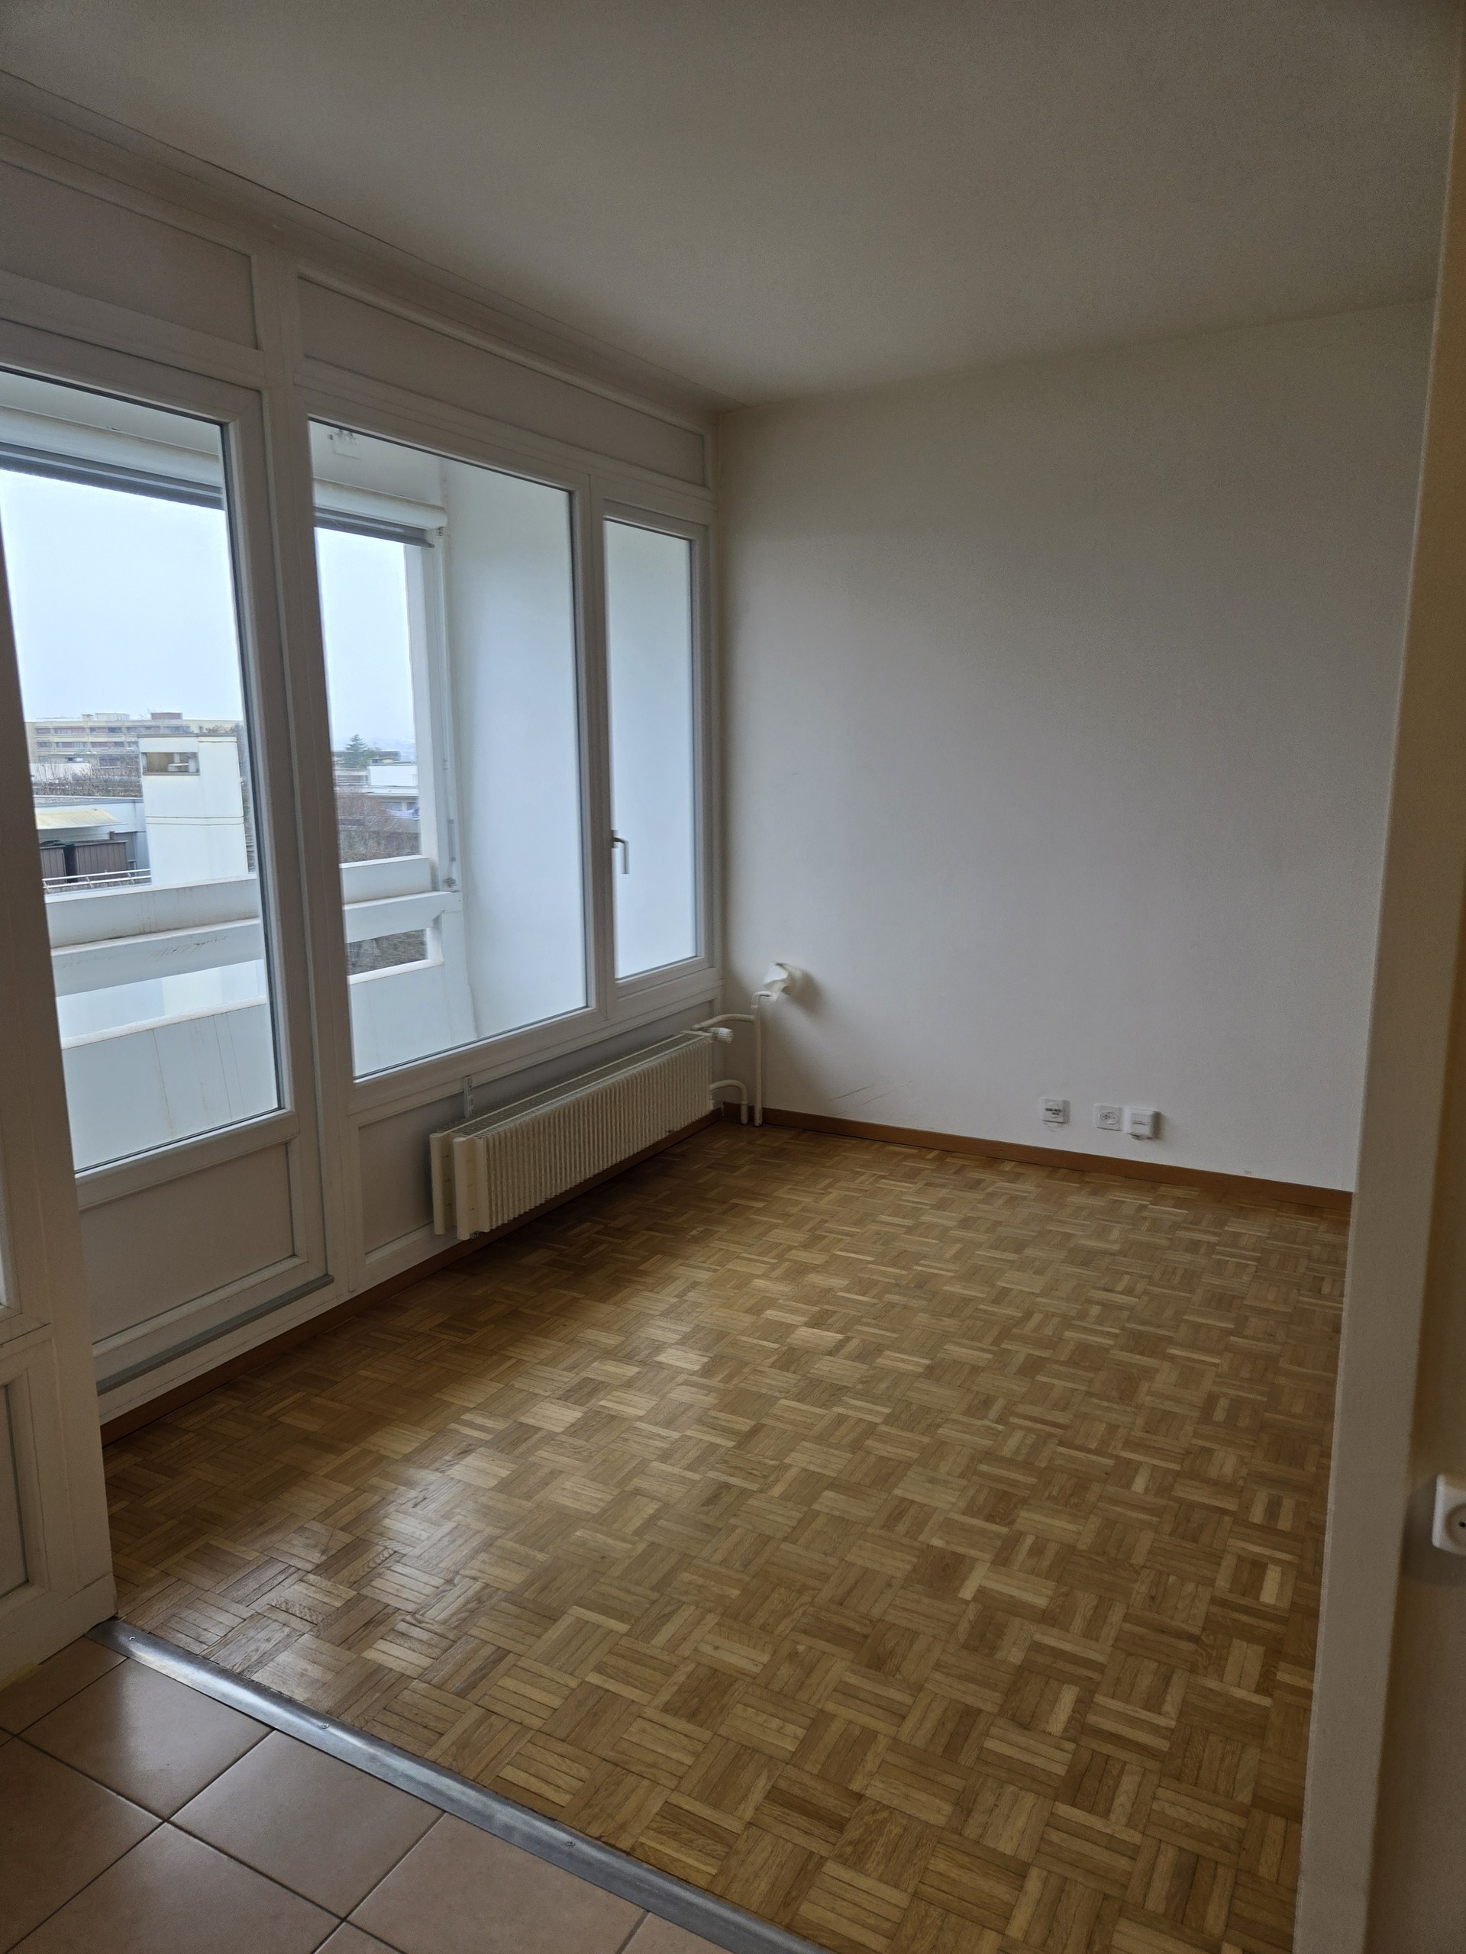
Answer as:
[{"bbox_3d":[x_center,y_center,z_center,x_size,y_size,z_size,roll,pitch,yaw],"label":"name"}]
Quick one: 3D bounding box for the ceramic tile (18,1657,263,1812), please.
[{"bbox_3d":[-0.890,1.156,1.975,0.333,0.012,0.194,5,12,28],"label":"ceramic tile"}]

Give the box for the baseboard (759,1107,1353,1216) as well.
[{"bbox_3d":[1.004,0.619,4.543,2.150,0.062,0.015,5,12,28],"label":"baseboard"}]

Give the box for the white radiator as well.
[{"bbox_3d":[-0.441,0.457,4.061,0.173,0.284,1.278,5,12,28],"label":"white radiator"}]

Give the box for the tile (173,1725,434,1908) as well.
[{"bbox_3d":[-0.596,1.181,1.818,0.327,0.012,0.192,5,12,28],"label":"tile"}]

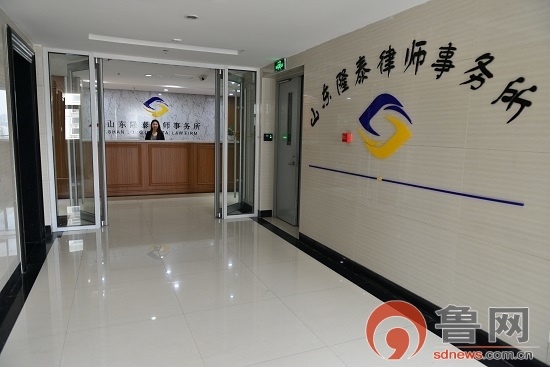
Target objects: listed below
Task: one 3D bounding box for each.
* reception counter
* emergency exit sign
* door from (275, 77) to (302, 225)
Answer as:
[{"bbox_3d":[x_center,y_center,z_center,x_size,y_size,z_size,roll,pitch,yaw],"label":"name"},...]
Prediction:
[{"bbox_3d":[-2.463,-0.367,8.250,3.250,1.180,0.650,-2,8,-24],"label":"reception counter"},{"bbox_3d":[0.077,-1.652,5.175,0.040,0.155,0.340,-2,8,-24],"label":"emergency exit sign"},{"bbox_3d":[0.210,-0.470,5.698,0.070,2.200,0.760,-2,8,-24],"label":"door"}]

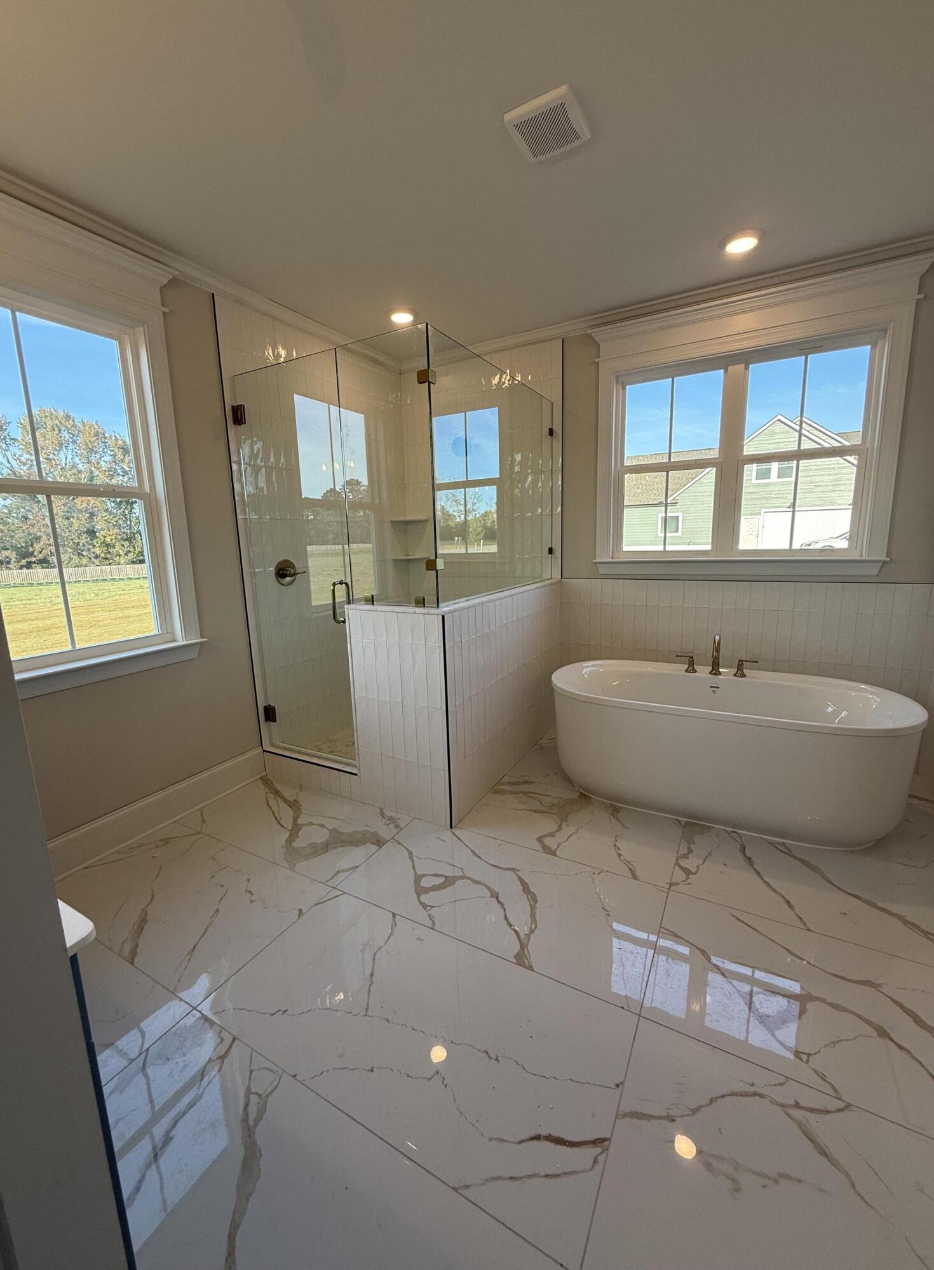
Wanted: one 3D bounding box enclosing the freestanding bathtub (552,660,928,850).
[{"bbox_3d":[1.308,0.564,2.761,1.670,0.595,0.850,5,13,29],"label":"freestanding bathtub"}]

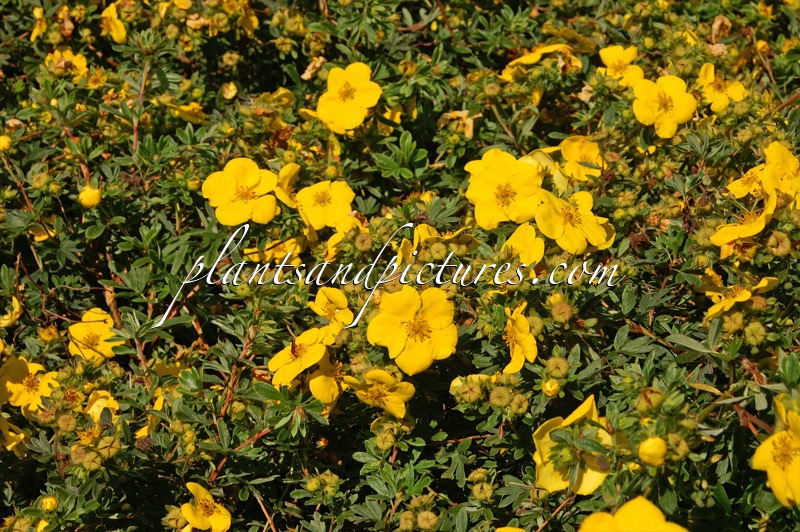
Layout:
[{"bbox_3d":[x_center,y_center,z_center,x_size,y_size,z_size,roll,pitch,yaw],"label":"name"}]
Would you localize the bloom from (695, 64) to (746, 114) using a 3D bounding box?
[{"bbox_3d":[0.154,-0.085,0.955,0.025,0.010,0.025,-8,66,-10],"label":"bloom"}]

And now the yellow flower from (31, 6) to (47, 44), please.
[{"bbox_3d":[-0.219,-0.146,1.212,0.014,0.021,0.011,-26,5,-39],"label":"yellow flower"}]

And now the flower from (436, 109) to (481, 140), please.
[{"bbox_3d":[0.030,-0.071,1.008,0.023,0.016,0.016,0,60,0],"label":"flower"}]

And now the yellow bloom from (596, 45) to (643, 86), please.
[{"bbox_3d":[0.126,-0.114,1.142,0.029,0.012,0.027,0,63,0],"label":"yellow bloom"}]

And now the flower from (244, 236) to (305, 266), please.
[{"bbox_3d":[-0.052,-0.006,0.825,0.025,0.009,0.020,0,32,0],"label":"flower"}]

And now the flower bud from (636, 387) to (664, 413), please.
[{"bbox_3d":[0.096,0.051,0.765,0.011,0.010,0.011,-7,30,0],"label":"flower bud"}]

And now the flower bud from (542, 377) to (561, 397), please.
[{"bbox_3d":[0.060,0.048,0.792,0.007,0.008,0.007,0,28,0],"label":"flower bud"}]

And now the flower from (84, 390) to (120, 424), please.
[{"bbox_3d":[-0.122,0.058,0.822,0.015,0.014,0.015,-4,70,-8],"label":"flower"}]

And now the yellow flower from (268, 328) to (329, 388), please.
[{"bbox_3d":[-0.039,0.035,0.770,0.028,0.010,0.028,-38,27,9],"label":"yellow flower"}]

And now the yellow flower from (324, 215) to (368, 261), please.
[{"bbox_3d":[-0.023,-0.012,0.830,0.023,0.013,0.021,23,67,32],"label":"yellow flower"}]

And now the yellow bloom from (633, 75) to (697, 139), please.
[{"bbox_3d":[0.144,-0.087,1.092,0.035,0.035,0.012,-1,-14,-2],"label":"yellow bloom"}]

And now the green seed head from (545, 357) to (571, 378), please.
[{"bbox_3d":[0.059,0.038,0.751,0.009,0.007,0.009,0,72,0],"label":"green seed head"}]

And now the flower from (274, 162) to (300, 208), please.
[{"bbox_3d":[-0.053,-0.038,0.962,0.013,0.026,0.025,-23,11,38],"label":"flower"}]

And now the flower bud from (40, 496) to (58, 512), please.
[{"bbox_3d":[-0.134,0.091,0.762,0.007,0.007,0.007,0,28,0],"label":"flower bud"}]

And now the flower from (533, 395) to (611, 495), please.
[{"bbox_3d":[0.060,0.062,0.698,0.029,0.016,0.035,-2,70,-4],"label":"flower"}]

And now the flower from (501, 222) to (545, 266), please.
[{"bbox_3d":[0.049,-0.007,0.825,0.023,0.012,0.024,10,72,16],"label":"flower"}]

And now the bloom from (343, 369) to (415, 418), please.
[{"bbox_3d":[-0.008,0.049,0.770,0.026,0.011,0.029,37,50,27],"label":"bloom"}]

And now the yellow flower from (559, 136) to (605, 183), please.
[{"bbox_3d":[0.090,-0.052,0.990,0.025,0.009,0.025,-5,60,-10],"label":"yellow flower"}]

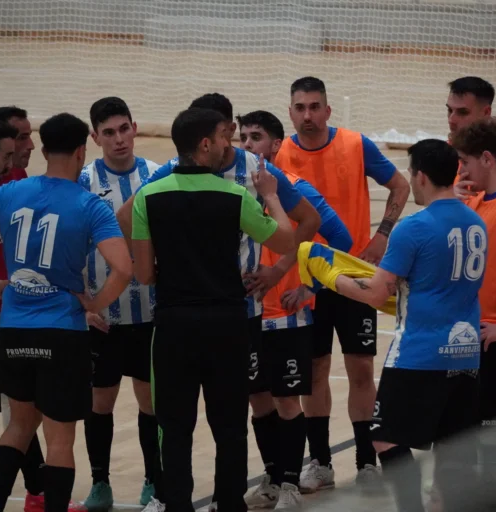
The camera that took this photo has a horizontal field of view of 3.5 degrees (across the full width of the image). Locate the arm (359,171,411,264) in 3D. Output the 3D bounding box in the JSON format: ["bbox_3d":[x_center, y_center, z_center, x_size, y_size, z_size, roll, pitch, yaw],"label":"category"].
[{"bbox_3d":[0.597,-0.168,35.050,0.220,0.410,0.180,2,6,10],"label":"arm"}]

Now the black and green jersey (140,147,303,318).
[{"bbox_3d":[-0.175,-0.070,33.900,0.630,0.650,0.330,0,10,0],"label":"black and green jersey"}]

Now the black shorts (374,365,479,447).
[{"bbox_3d":[0.723,0.582,32.500,0.360,0.420,0.400,6,8,42],"label":"black shorts"}]

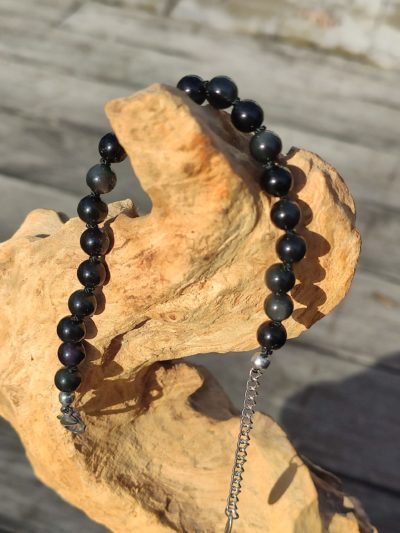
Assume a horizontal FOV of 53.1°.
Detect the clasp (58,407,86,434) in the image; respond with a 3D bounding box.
[{"bbox_3d":[-0.040,0.050,0.128,0.004,0.010,0.006,16,50,46],"label":"clasp"}]

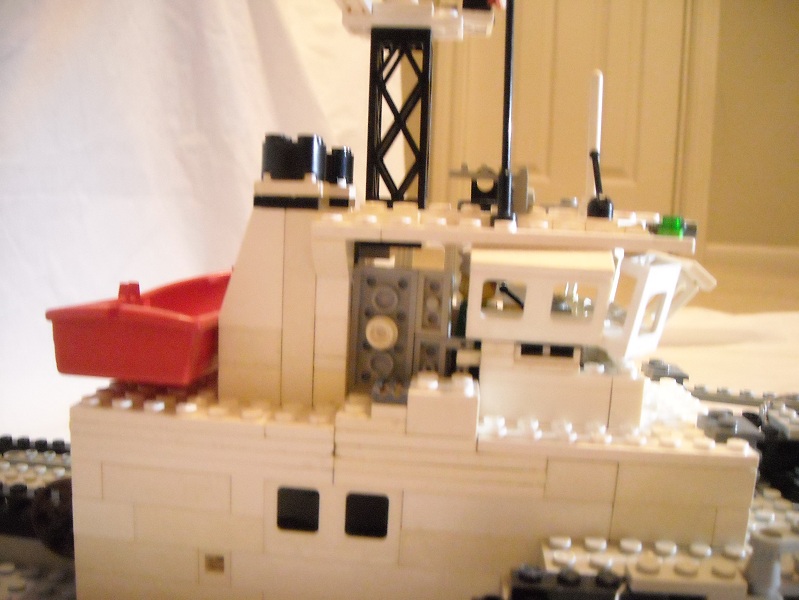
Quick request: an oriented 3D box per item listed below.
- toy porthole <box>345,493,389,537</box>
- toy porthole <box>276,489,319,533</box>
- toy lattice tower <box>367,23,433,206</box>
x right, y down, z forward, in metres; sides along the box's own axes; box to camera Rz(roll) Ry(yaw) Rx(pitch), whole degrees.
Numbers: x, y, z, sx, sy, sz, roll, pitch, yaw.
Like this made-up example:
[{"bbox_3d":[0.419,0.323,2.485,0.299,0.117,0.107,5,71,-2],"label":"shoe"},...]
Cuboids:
[{"bbox_3d":[-0.007,0.050,0.188,0.010,0.011,0.004,3,7,4],"label":"toy porthole"},{"bbox_3d":[-0.024,0.049,0.189,0.010,0.011,0.004,3,7,4],"label":"toy porthole"},{"bbox_3d":[0.000,-0.049,0.225,0.016,0.048,0.016,3,7,4],"label":"toy lattice tower"}]

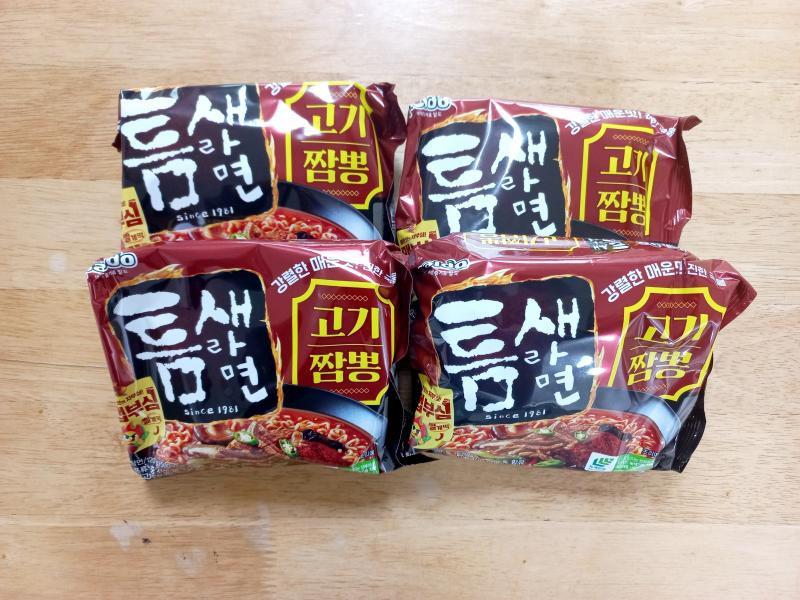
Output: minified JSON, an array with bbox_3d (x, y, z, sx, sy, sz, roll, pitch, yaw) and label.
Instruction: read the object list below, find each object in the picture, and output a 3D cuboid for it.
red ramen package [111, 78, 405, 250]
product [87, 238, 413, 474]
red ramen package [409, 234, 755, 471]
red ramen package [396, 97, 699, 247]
[{"bbox_3d":[-0.069,-0.060,0.309,0.145,0.041,0.110,-1,93,-2],"label":"red ramen package"},{"bbox_3d":[-0.068,0.027,0.292,0.151,0.041,0.110,1,103,3],"label":"product"},{"bbox_3d":[0.080,0.025,0.286,0.154,0.041,0.110,-2,110,-3],"label":"red ramen package"},{"bbox_3d":[0.074,-0.050,0.312,0.151,0.041,0.110,1,93,-3],"label":"red ramen package"}]

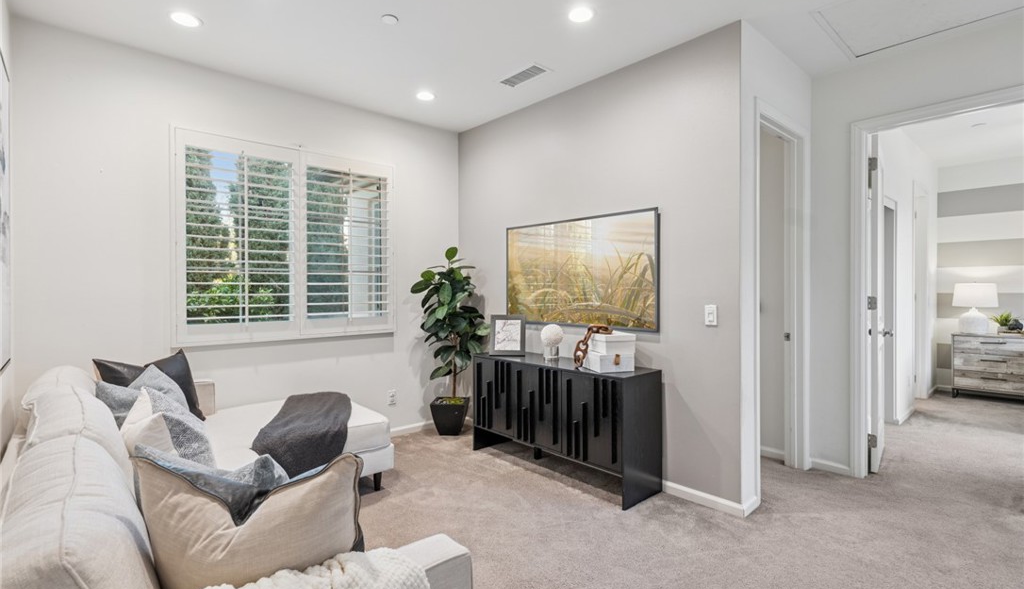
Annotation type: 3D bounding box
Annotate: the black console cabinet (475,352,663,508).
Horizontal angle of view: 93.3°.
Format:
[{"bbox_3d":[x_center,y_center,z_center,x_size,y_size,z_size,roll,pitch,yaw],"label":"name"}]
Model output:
[{"bbox_3d":[0.323,0.870,3.482,0.399,0.770,1.442,-1,1,-42],"label":"black console cabinet"}]

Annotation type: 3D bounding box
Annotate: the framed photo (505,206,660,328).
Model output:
[{"bbox_3d":[0.461,-0.161,3.591,0.042,0.791,1.428,-1,1,-42],"label":"framed photo"}]

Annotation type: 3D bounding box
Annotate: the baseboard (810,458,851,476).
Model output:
[{"bbox_3d":[2.233,1.214,3.405,0.015,0.070,0.237,-1,1,-42],"label":"baseboard"}]

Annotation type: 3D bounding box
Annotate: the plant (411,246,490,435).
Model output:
[{"bbox_3d":[-0.550,0.408,4.334,0.680,1.685,0.600,0,1,0],"label":"plant"}]

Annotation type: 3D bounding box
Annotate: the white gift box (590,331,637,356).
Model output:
[{"bbox_3d":[0.651,0.314,3.129,0.205,0.124,0.240,0,1,-14],"label":"white gift box"}]

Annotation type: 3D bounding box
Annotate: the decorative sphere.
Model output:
[{"bbox_3d":[0.294,0.299,3.525,0.162,0.160,0.162,0,1,0],"label":"decorative sphere"}]

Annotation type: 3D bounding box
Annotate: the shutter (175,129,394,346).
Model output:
[{"bbox_3d":[-1.597,-0.376,3.658,1.618,1.436,0.070,-1,1,-42],"label":"shutter"}]

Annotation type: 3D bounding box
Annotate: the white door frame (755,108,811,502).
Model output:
[{"bbox_3d":[1.768,0.045,3.214,0.952,2.415,0.108,-1,1,-42],"label":"white door frame"}]

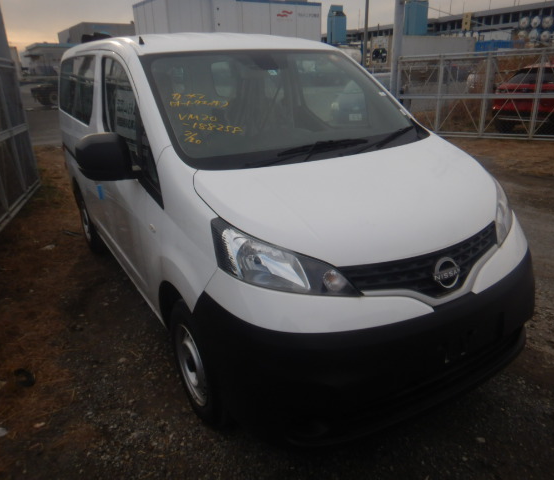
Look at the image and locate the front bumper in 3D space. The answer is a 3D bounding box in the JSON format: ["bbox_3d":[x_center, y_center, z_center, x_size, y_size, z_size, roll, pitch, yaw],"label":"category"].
[{"bbox_3d":[0.549,0.370,1.868,1.660,0.560,0.560,-14,23,-28],"label":"front bumper"}]

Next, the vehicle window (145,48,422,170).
[{"bbox_3d":[0.085,-0.707,2.210,1.300,0.140,0.930,-14,54,-28],"label":"vehicle window"}]

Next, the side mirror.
[{"bbox_3d":[-0.749,-0.359,1.929,0.230,0.200,0.150,-14,23,-28],"label":"side mirror"}]

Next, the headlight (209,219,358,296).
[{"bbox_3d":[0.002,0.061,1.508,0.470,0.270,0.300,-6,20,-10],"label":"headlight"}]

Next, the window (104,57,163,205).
[{"bbox_3d":[-0.734,-0.583,2.159,0.100,0.630,1.130,-5,18,-31],"label":"window"}]

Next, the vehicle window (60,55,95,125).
[{"bbox_3d":[-1.456,-1.084,3.220,0.070,0.430,1.020,-5,18,-31],"label":"vehicle window"}]

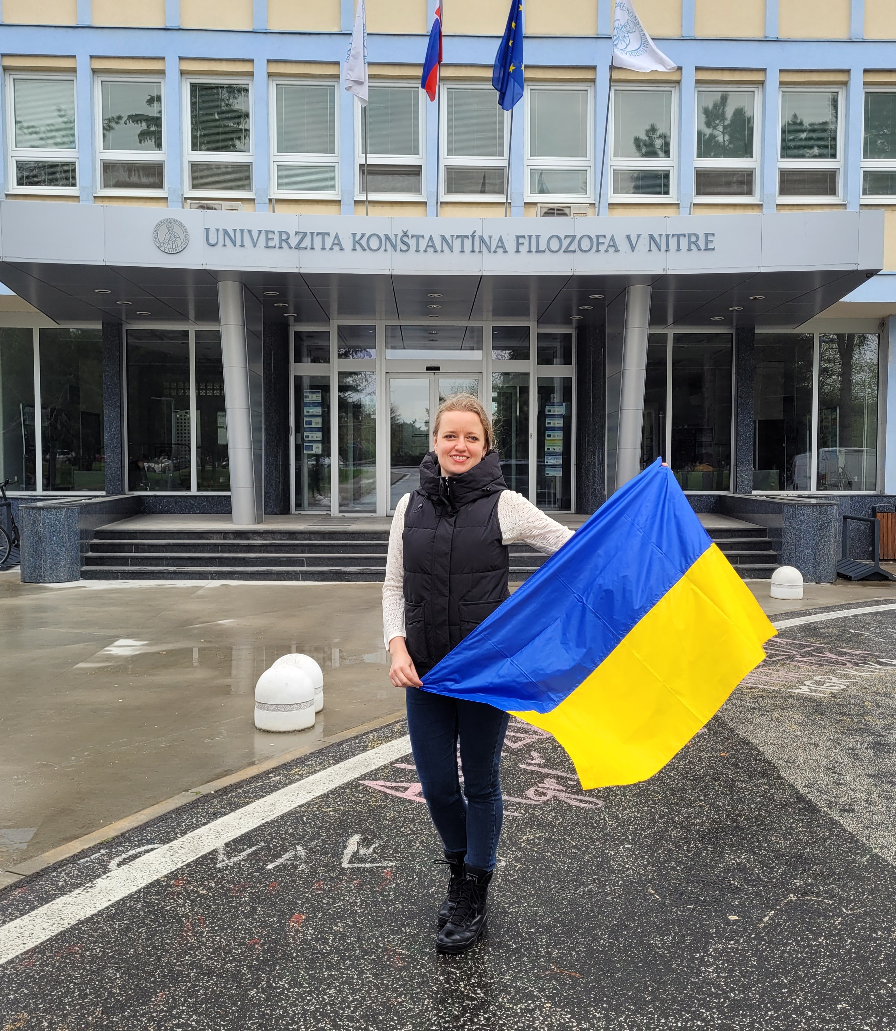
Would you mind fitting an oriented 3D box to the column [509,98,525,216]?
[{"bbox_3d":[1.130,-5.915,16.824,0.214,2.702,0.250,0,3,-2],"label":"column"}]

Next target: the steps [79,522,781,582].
[{"bbox_3d":[-0.227,0.496,13.442,8.720,0.560,1.100,0,3,-1],"label":"steps"}]

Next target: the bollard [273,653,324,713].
[{"bbox_3d":[-0.915,1.010,6.226,0.339,0.348,0.339,0,3,0],"label":"bollard"}]

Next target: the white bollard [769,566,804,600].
[{"bbox_3d":[3.727,0.744,11.350,0.333,0.340,0.333,0,3,-2],"label":"white bollard"}]

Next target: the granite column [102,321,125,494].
[{"bbox_3d":[-5.844,-1.889,18.122,0.286,3.034,0.320,0,3,-2],"label":"granite column"}]

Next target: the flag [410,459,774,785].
[{"bbox_3d":[0.523,0.424,3.170,1.020,0.690,0.200,-43,0,1],"label":"flag"}]

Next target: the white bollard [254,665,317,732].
[{"bbox_3d":[-0.925,1.027,5.886,0.339,0.348,0.339,0,3,0],"label":"white bollard"}]

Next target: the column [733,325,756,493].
[{"bbox_3d":[4.812,-1.747,16.921,0.299,2.790,0.340,0,3,-3],"label":"column"}]

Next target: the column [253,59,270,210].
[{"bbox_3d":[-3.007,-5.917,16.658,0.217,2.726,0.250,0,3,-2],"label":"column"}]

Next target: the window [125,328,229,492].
[{"bbox_3d":[-4.495,-1.804,17.844,2.110,2.850,0.120,0,3,-1],"label":"window"}]

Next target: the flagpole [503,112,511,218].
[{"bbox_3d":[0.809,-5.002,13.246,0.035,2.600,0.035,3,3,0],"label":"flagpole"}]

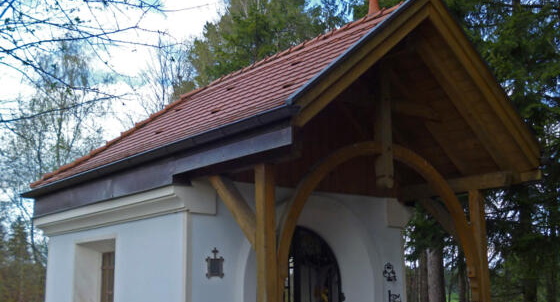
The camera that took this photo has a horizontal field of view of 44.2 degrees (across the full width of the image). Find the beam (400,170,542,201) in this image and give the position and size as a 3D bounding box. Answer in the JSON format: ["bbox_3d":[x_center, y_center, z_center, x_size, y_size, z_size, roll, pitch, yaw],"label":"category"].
[{"bbox_3d":[2.235,0.427,8.419,0.138,0.172,1.937,8,-14,-38],"label":"beam"}]

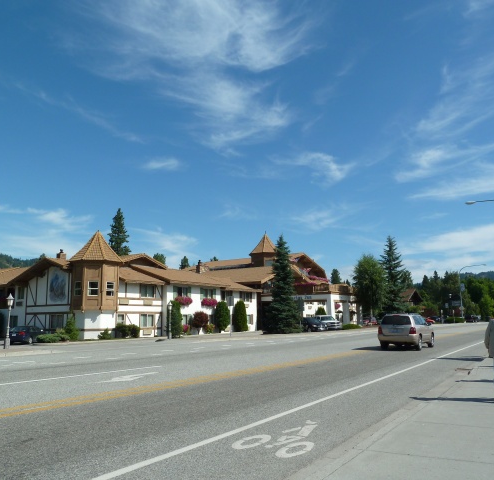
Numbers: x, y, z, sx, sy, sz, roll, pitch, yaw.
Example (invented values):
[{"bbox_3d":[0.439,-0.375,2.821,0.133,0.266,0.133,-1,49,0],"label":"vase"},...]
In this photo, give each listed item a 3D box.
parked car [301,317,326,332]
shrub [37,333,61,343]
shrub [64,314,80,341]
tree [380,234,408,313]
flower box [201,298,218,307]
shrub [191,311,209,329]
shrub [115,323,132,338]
[{"bbox_3d":[6.732,9.108,49.728,1.800,1.460,4.600,2,-10,-21],"label":"parked car"},{"bbox_3d":[-13.840,6.871,32.353,1.750,0.640,1.500,-7,-11,33],"label":"shrub"},{"bbox_3d":[-15.259,7.647,40.300,1.350,2.300,1.350,-7,-12,31],"label":"shrub"},{"bbox_3d":[25.725,7.274,82.000,5.600,15.600,5.600,-7,-11,32],"label":"tree"},{"bbox_3d":[-4.000,6.730,49.300,0.850,0.900,2.200,-7,-12,31],"label":"flower box"},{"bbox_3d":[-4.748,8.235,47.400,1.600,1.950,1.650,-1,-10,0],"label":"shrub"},{"bbox_3d":[-11.258,8.299,42.200,1.300,1.400,1.400,-1,-10,0],"label":"shrub"}]

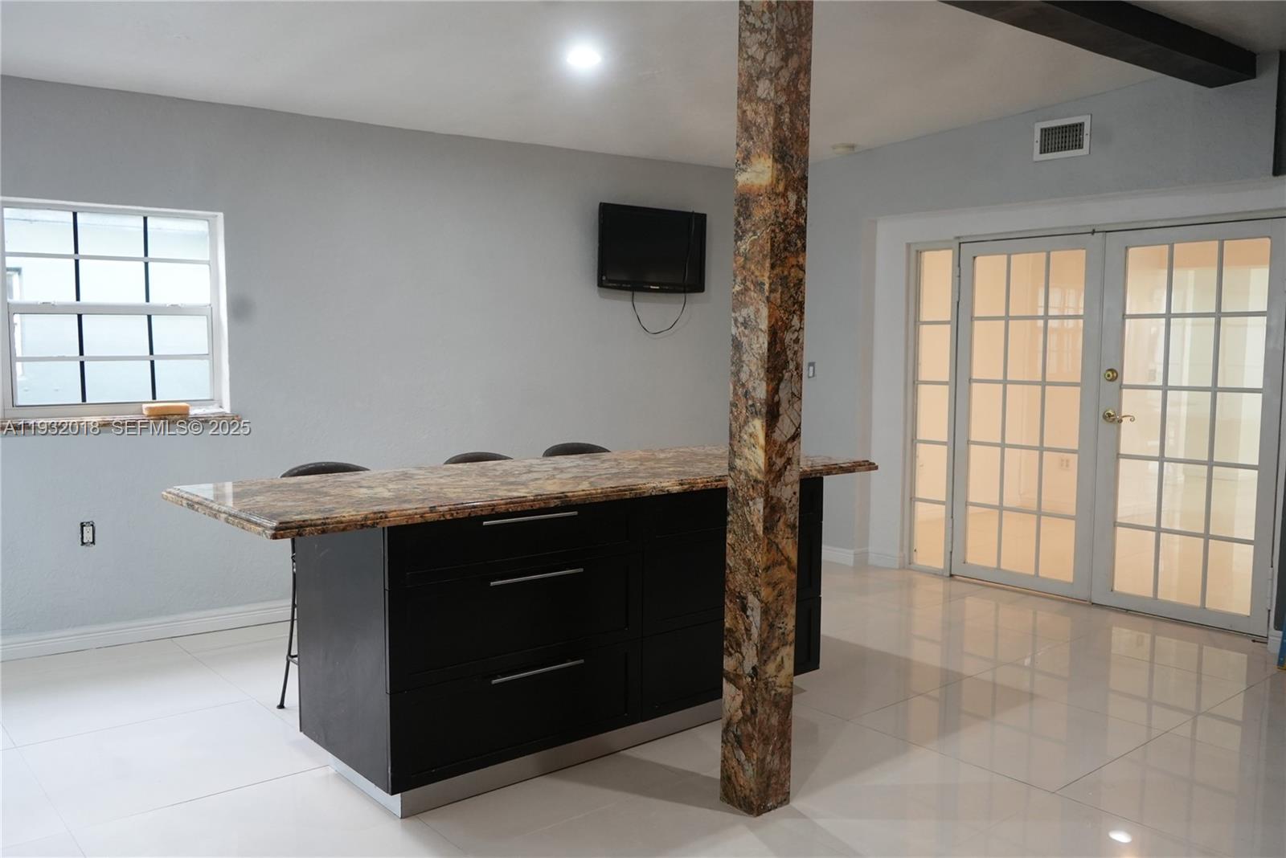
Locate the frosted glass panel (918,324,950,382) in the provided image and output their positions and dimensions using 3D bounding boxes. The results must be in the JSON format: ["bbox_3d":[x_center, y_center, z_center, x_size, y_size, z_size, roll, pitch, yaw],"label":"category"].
[{"bbox_3d":[1.808,-0.471,6.216,0.015,0.355,0.215,-4,6,-43],"label":"frosted glass panel"}]

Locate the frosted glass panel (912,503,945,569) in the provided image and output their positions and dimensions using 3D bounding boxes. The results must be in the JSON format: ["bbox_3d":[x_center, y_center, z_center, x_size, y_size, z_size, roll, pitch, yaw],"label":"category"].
[{"bbox_3d":[1.804,0.671,6.299,0.015,0.400,0.215,-4,6,-43],"label":"frosted glass panel"}]

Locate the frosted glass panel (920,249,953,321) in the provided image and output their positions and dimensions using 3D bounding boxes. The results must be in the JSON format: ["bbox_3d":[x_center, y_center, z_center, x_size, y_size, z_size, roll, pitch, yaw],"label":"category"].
[{"bbox_3d":[1.811,-0.886,6.185,0.015,0.430,0.215,-4,6,-43],"label":"frosted glass panel"}]

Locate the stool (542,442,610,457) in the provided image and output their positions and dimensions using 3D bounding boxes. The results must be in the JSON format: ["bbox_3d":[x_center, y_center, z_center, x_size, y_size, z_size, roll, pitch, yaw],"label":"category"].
[{"bbox_3d":[-0.197,0.548,4.530,0.430,0.940,0.450,-3,6,-40],"label":"stool"}]

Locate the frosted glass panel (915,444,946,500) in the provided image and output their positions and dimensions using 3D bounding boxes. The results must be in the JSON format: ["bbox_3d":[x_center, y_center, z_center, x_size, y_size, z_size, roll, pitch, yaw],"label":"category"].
[{"bbox_3d":[1.806,0.270,6.269,0.015,0.360,0.215,-4,6,-43],"label":"frosted glass panel"}]

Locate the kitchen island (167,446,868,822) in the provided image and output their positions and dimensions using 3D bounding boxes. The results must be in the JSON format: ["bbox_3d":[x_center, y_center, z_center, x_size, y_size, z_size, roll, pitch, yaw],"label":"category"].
[{"bbox_3d":[-0.303,0.613,3.776,2.530,0.925,1.020,-3,6,-40],"label":"kitchen island"}]

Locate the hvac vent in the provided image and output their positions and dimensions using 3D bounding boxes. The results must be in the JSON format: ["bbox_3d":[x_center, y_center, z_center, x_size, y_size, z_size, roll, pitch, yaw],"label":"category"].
[{"bbox_3d":[2.214,-1.540,5.297,0.025,0.200,0.305,-4,6,-43],"label":"hvac vent"}]

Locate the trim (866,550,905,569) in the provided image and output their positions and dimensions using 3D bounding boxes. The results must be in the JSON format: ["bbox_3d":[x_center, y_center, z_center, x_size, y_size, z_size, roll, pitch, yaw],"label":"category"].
[{"bbox_3d":[1.548,0.836,6.403,0.018,0.105,0.250,-4,6,-43],"label":"trim"}]

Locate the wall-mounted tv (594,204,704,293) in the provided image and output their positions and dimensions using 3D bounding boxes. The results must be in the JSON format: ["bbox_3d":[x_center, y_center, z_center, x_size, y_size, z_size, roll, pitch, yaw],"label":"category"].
[{"bbox_3d":[0.046,-1.071,5.964,0.765,0.485,0.090,-2,5,-34],"label":"wall-mounted tv"}]

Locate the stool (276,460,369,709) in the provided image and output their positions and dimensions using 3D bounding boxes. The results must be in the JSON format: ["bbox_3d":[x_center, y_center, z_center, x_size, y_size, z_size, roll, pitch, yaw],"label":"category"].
[{"bbox_3d":[-1.095,0.602,3.775,0.430,0.935,0.450,-3,6,-40],"label":"stool"}]

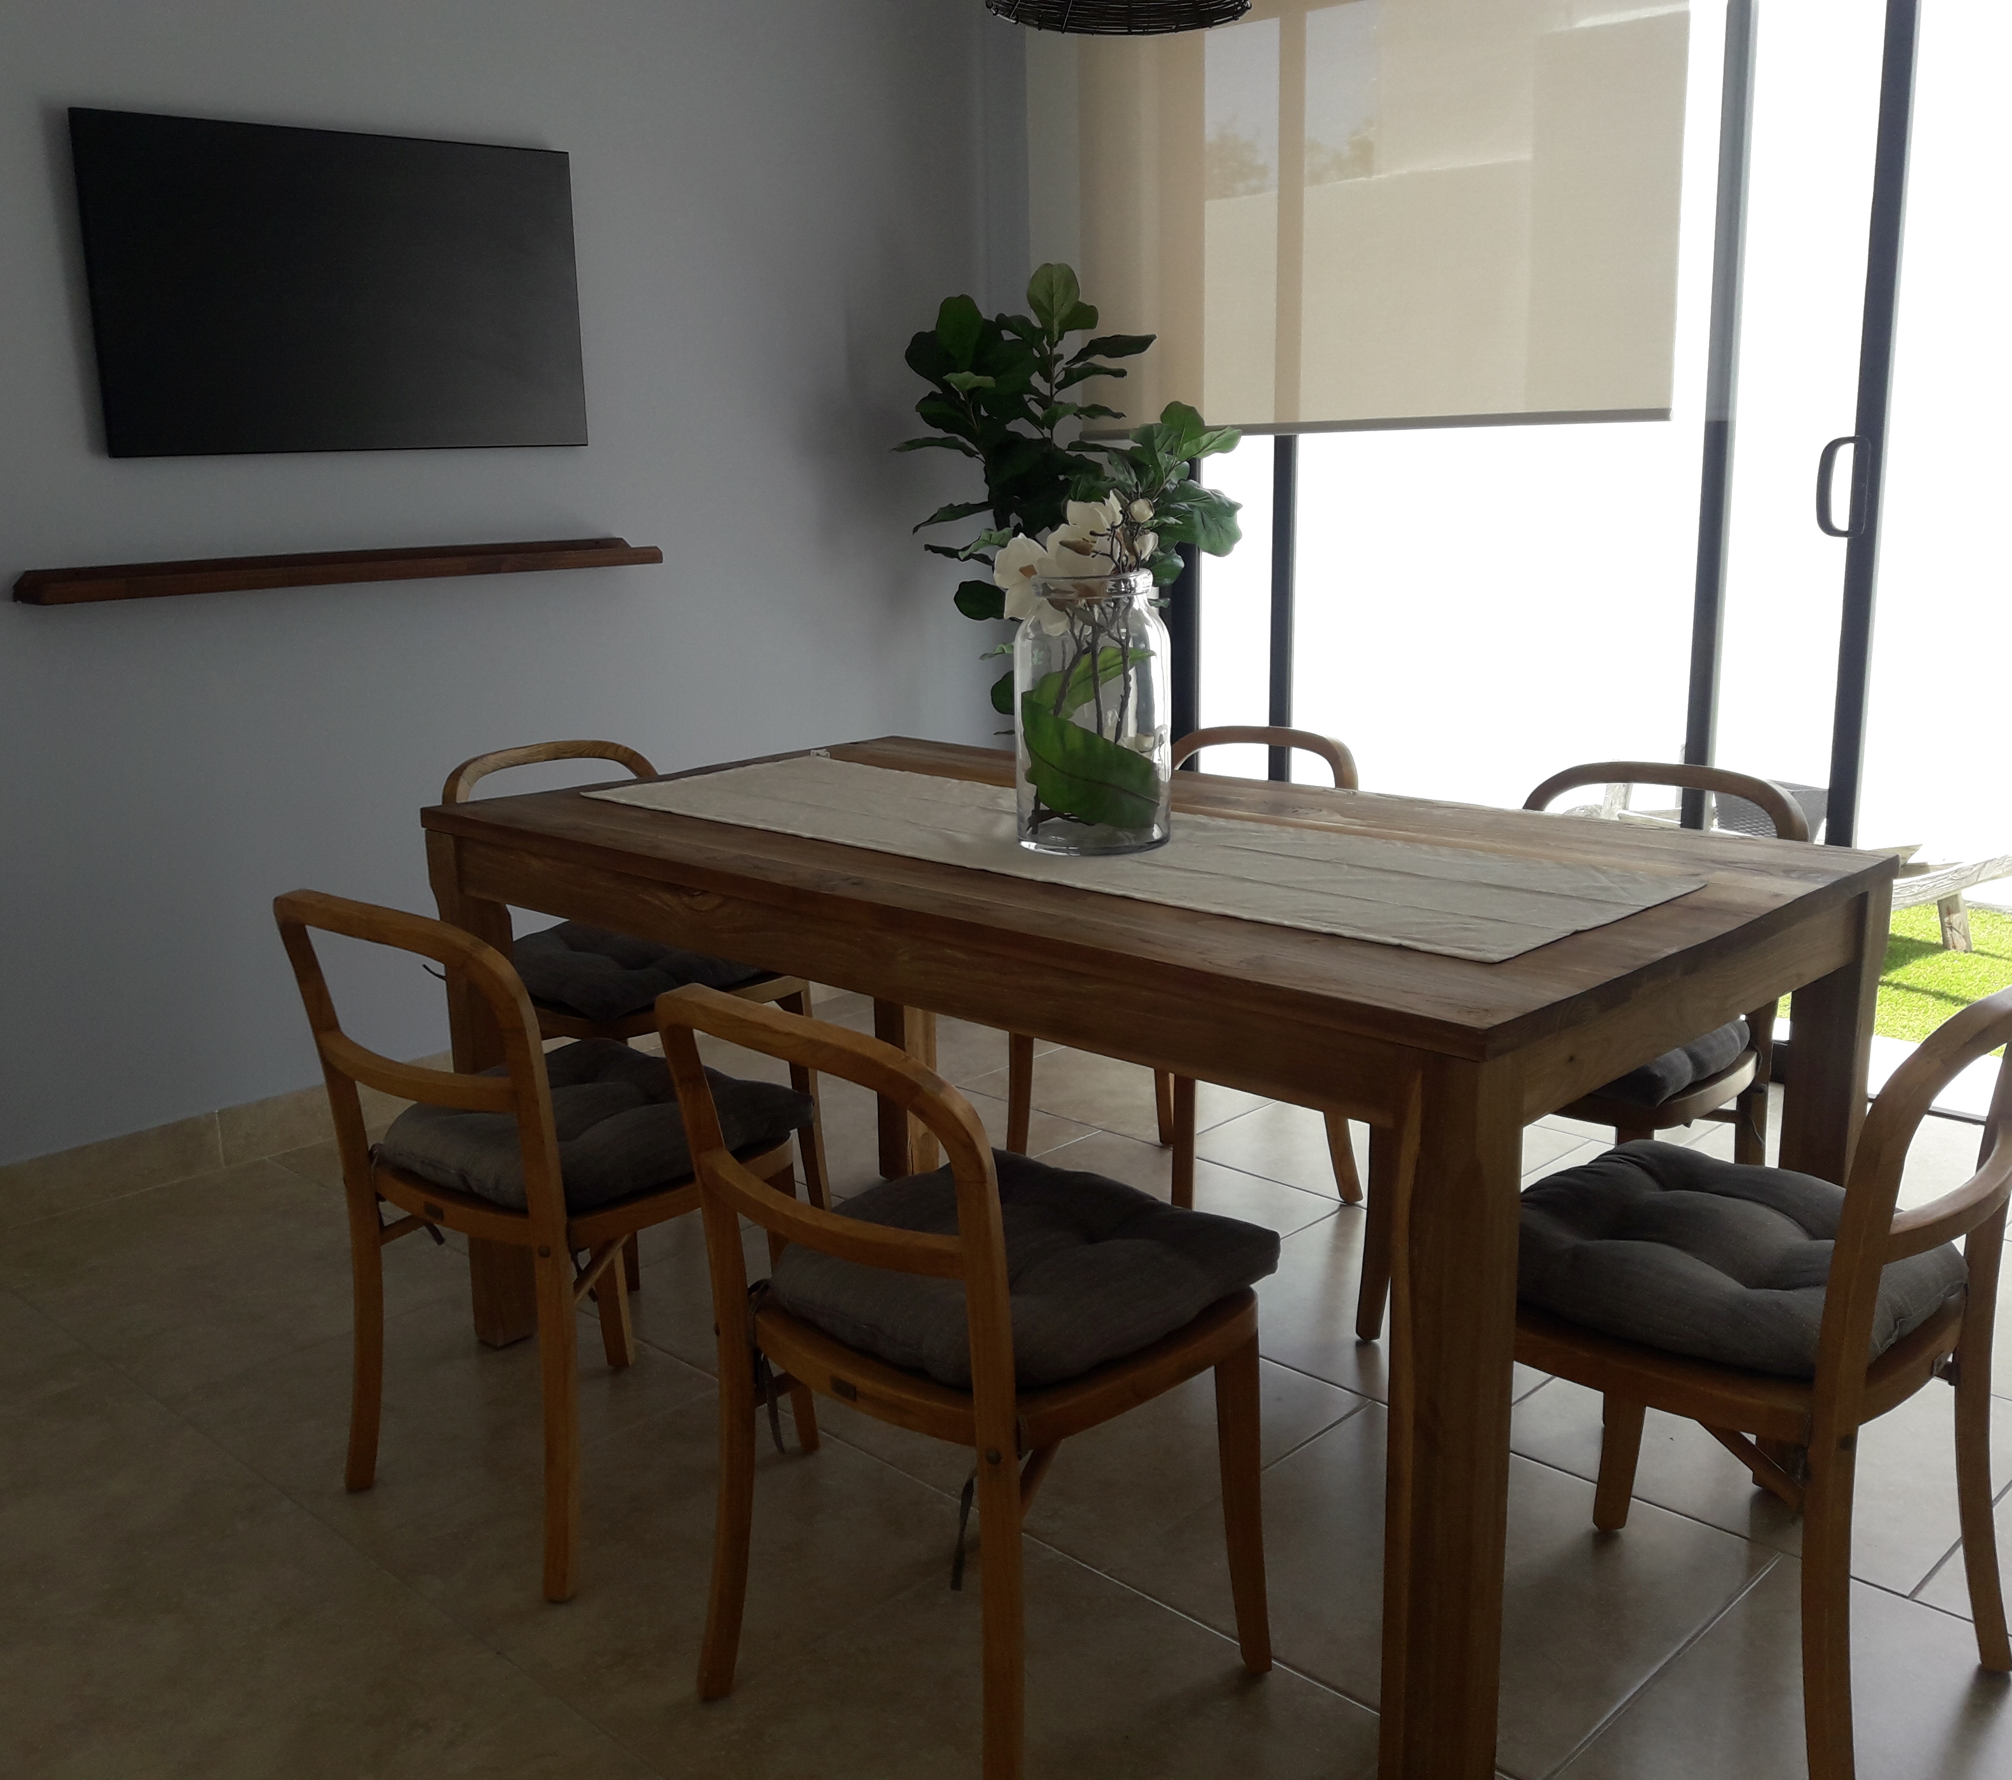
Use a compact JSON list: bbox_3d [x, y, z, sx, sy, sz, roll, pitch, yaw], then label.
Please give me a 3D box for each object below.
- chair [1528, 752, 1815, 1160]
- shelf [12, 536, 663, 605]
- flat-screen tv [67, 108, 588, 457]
[{"bbox_3d":[0.812,0.240,2.804,0.485,0.803,0.465,-11,16,-36],"label":"chair"},{"bbox_3d":[-1.195,-0.610,3.632,0.110,0.053,1.245,11,17,43],"label":"shelf"},{"bbox_3d":[-1.205,-1.093,3.533,0.050,0.557,0.949,11,17,43],"label":"flat-screen tv"}]

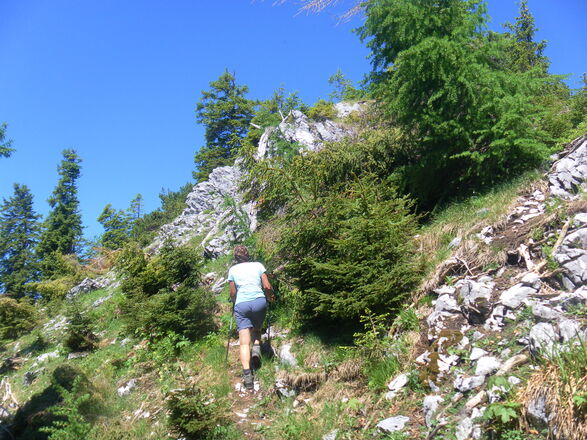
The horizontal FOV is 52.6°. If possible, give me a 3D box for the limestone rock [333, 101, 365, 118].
[{"bbox_3d":[1.887,-3.724,20.000,1.011,0.607,0.800,-1,-11,6],"label":"limestone rock"}]

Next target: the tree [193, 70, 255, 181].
[{"bbox_3d":[-2.694,-3.469,23.000,2.364,4.651,2.300,1,-11,-7],"label":"tree"}]

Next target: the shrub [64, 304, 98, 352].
[{"bbox_3d":[-3.921,2.030,11.000,0.612,0.853,0.600,4,-12,-19],"label":"shrub"}]

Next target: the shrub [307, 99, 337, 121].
[{"bbox_3d":[0.944,-3.707,20.000,1.011,0.775,0.950,-1,-11,3],"label":"shrub"}]

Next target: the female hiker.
[{"bbox_3d":[-0.467,1.084,6.600,0.520,1.600,0.600,0,-11,0],"label":"female hiker"}]

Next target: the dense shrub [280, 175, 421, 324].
[{"bbox_3d":[0.845,0.452,8.800,2.076,2.254,1.900,-1,-11,5],"label":"dense shrub"}]

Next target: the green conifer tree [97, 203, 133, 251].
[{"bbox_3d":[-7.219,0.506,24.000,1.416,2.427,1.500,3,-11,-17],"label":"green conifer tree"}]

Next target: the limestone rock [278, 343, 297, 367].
[{"bbox_3d":[-0.068,1.661,7.300,0.209,0.283,0.220,0,-11,-1],"label":"limestone rock"}]

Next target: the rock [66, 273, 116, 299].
[{"bbox_3d":[-5.276,1.763,15.500,1.306,0.679,0.900,4,-12,-18],"label":"rock"}]

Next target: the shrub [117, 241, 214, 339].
[{"bbox_3d":[-2.192,1.203,10.200,1.667,1.667,1.500,2,-11,-12],"label":"shrub"}]

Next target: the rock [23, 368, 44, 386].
[{"bbox_3d":[-3.856,2.336,8.800,0.326,0.267,0.280,5,-12,-23],"label":"rock"}]

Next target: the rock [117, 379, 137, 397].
[{"bbox_3d":[-2.111,2.123,7.500,0.253,0.215,0.200,3,-11,-15],"label":"rock"}]

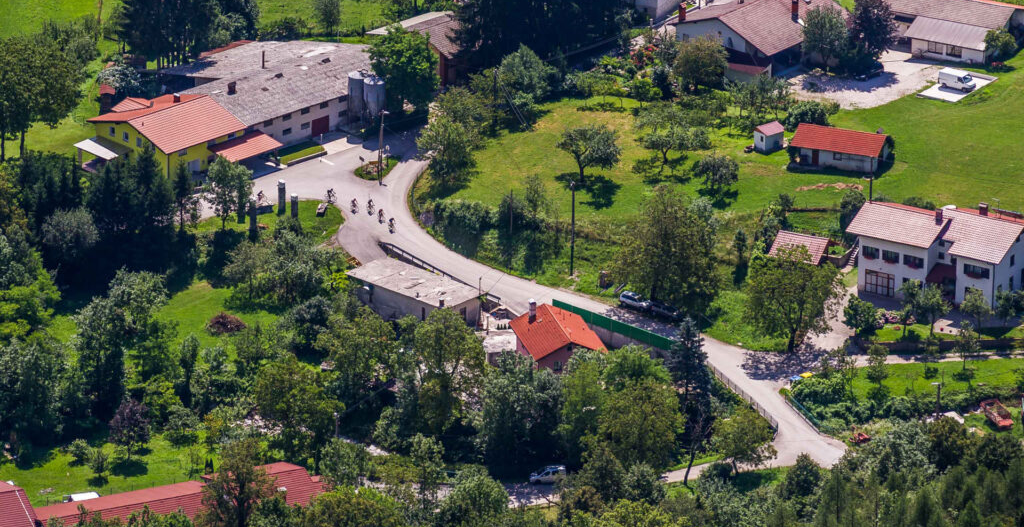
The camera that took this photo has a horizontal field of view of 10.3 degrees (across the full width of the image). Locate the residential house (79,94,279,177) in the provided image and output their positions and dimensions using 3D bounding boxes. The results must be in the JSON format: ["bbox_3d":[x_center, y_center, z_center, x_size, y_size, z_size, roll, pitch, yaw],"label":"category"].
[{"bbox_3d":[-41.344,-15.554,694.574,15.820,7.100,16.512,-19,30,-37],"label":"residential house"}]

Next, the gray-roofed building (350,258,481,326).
[{"bbox_3d":[-10.944,4.197,654.938,15.567,4.200,6.707,19,29,37],"label":"gray-roofed building"}]

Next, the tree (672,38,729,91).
[{"bbox_3d":[22.970,-24.355,695.796,6.400,6.300,6.200,0,22,0],"label":"tree"}]

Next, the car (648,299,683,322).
[{"bbox_3d":[17.565,5.418,648.908,4.100,1.600,1.750,17,28,36],"label":"car"}]

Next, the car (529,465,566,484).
[{"bbox_3d":[4.068,23.958,642.938,4.150,1.780,1.750,-2,22,-5],"label":"car"}]

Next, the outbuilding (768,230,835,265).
[{"bbox_3d":[33.655,-1.291,659.393,6.300,4.100,6.700,9,24,22],"label":"outbuilding"}]

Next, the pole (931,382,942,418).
[{"bbox_3d":[47.158,15.183,631.596,1.050,4.460,0.300,0,23,0],"label":"pole"}]

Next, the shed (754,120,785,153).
[{"bbox_3d":[31.210,-15.428,689.631,3.000,2.650,2.200,-19,29,-38],"label":"shed"}]

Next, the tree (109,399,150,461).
[{"bbox_3d":[-42.328,18.402,628.143,4.648,7.280,4.648,0,23,0],"label":"tree"}]

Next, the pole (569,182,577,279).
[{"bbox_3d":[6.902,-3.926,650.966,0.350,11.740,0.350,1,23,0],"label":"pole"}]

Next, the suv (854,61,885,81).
[{"bbox_3d":[44.806,-24.496,713.039,1.800,1.620,4.400,20,30,39],"label":"suv"}]

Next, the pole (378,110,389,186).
[{"bbox_3d":[-15.462,-13.793,680.103,1.100,9.600,0.500,0,22,0],"label":"pole"}]

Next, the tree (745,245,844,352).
[{"bbox_3d":[31.992,4.170,641.797,11.325,12.620,11.325,0,23,0],"label":"tree"}]

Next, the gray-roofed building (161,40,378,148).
[{"bbox_3d":[-31.963,-21.745,709.202,25.708,6.900,21.852,-19,30,-37],"label":"gray-roofed building"}]

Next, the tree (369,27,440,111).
[{"bbox_3d":[-13.184,-23.600,697.974,8.593,10.610,8.593,1,23,0],"label":"tree"}]

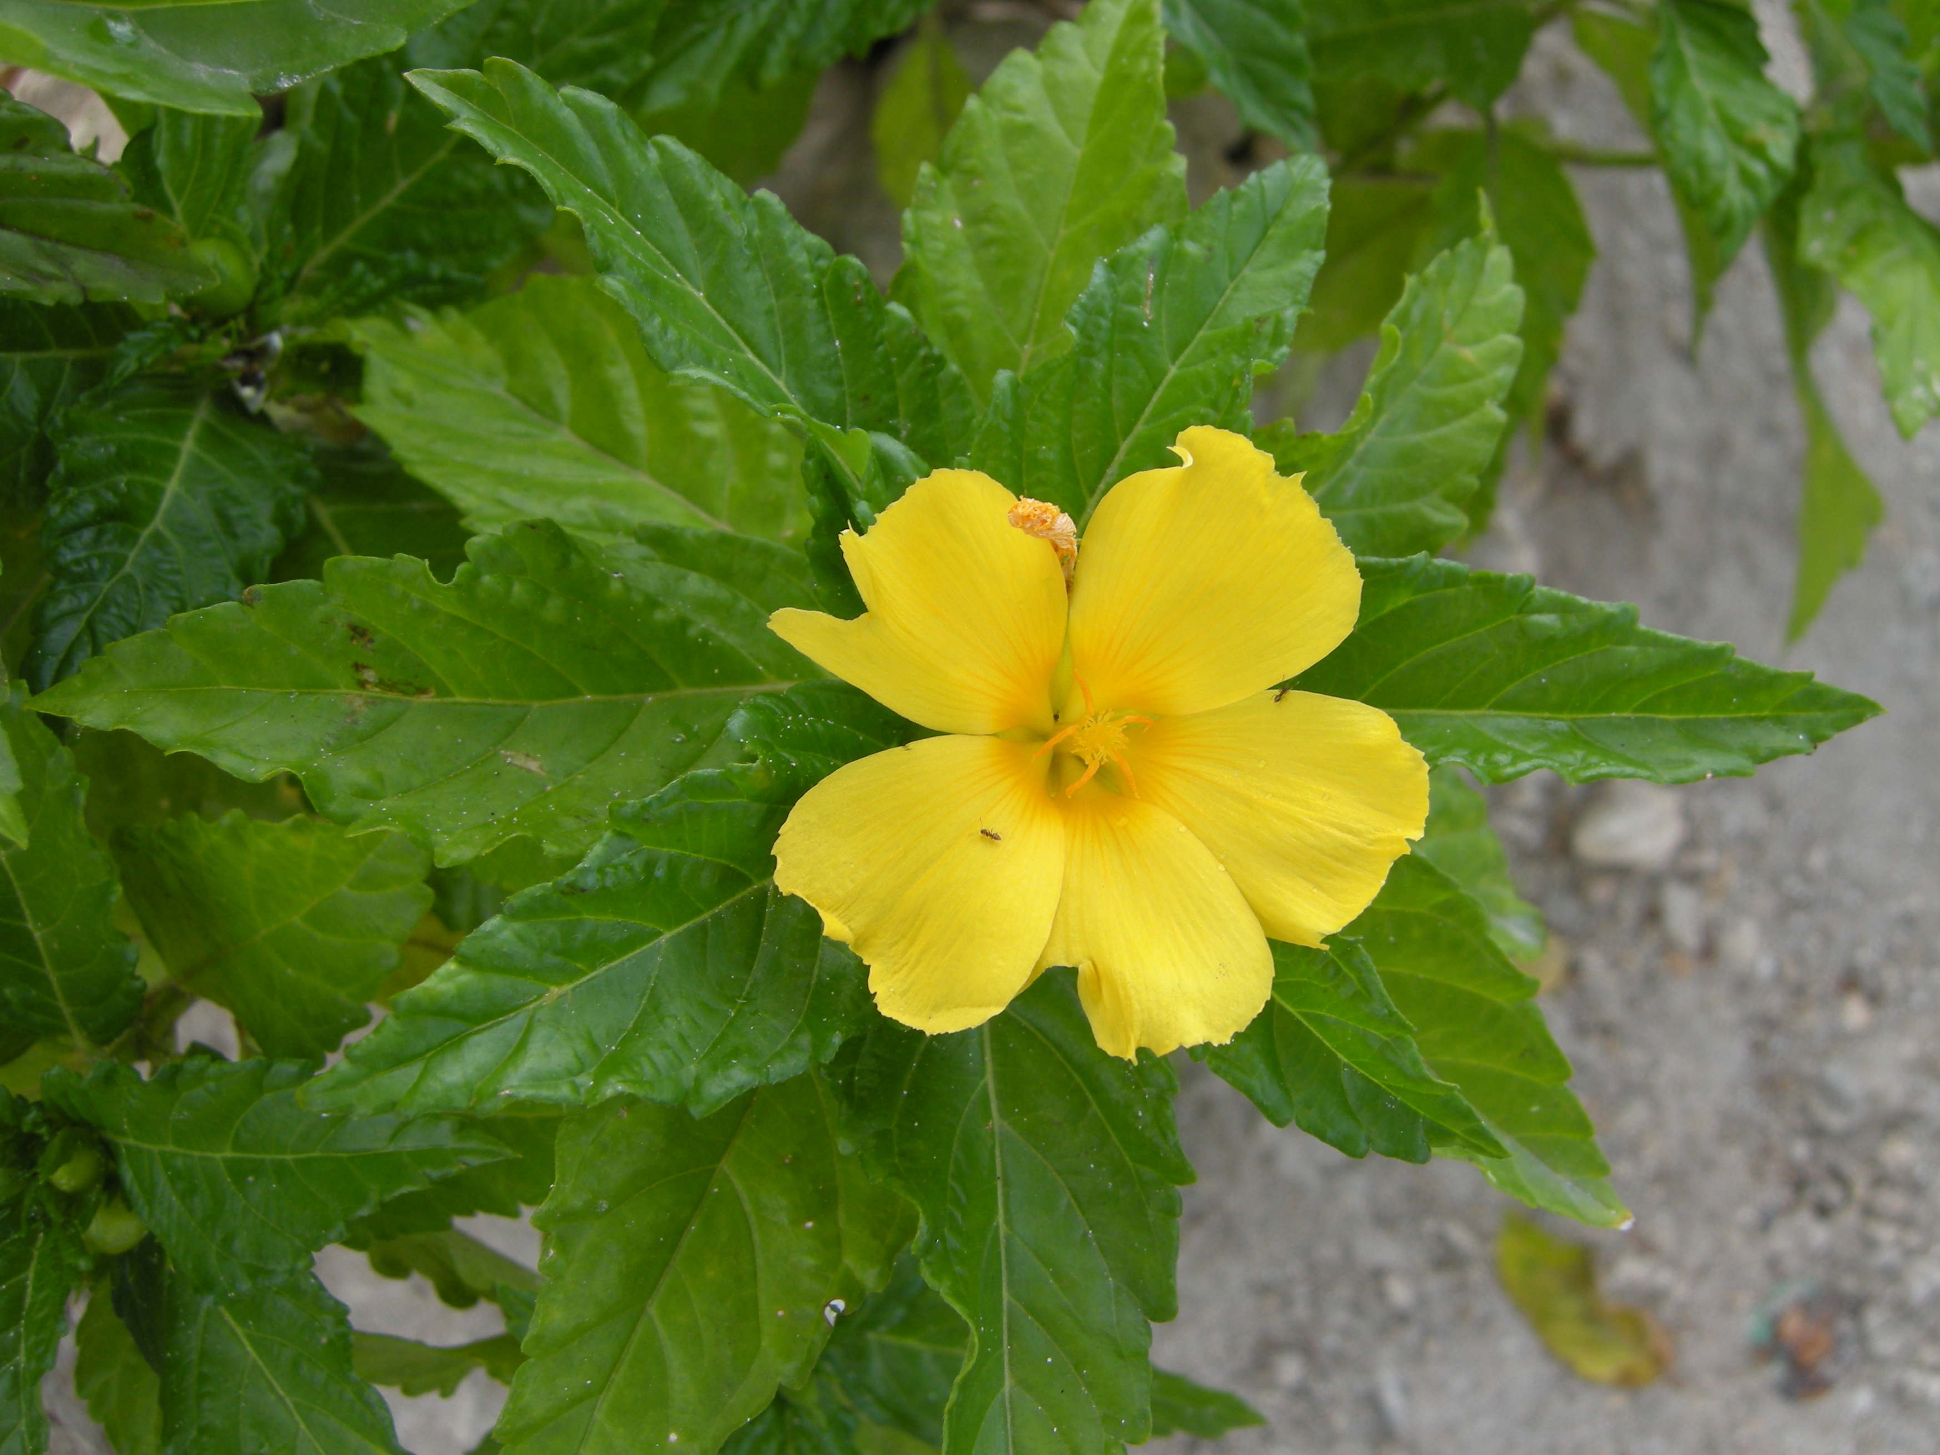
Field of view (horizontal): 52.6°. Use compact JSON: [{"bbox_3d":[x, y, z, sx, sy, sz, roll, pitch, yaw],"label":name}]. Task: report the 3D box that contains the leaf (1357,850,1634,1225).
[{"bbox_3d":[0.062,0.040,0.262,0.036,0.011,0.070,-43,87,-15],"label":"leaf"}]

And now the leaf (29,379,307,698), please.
[{"bbox_3d":[-0.126,-0.030,0.310,0.037,0.012,0.050,34,87,16],"label":"leaf"}]

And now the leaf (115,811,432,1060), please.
[{"bbox_3d":[-0.108,0.032,0.310,0.053,0.011,0.042,-32,75,-9],"label":"leaf"}]

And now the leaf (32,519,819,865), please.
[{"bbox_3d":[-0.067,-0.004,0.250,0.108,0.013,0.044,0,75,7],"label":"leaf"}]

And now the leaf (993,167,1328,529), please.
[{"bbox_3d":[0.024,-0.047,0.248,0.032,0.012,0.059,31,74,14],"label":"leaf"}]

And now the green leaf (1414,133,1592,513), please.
[{"bbox_3d":[0.094,-0.072,0.350,0.036,0.012,0.070,1,69,-12],"label":"green leaf"}]

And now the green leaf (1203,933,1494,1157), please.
[{"bbox_3d":[0.042,0.035,0.226,0.050,0.011,0.022,36,79,0],"label":"green leaf"}]

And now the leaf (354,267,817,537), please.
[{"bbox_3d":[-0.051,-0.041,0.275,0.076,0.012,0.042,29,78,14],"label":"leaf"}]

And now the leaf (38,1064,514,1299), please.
[{"bbox_3d":[-0.097,0.062,0.275,0.058,0.012,0.033,3,72,-2],"label":"leaf"}]

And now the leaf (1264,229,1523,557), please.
[{"bbox_3d":[0.054,-0.042,0.252,0.026,0.012,0.060,32,67,8],"label":"leaf"}]

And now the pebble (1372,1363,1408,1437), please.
[{"bbox_3d":[0.090,0.144,0.420,0.009,0.006,0.018,-9,51,-7],"label":"pebble"}]

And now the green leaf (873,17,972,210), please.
[{"bbox_3d":[-0.009,-0.125,0.400,0.025,0.007,0.042,6,66,2],"label":"green leaf"}]

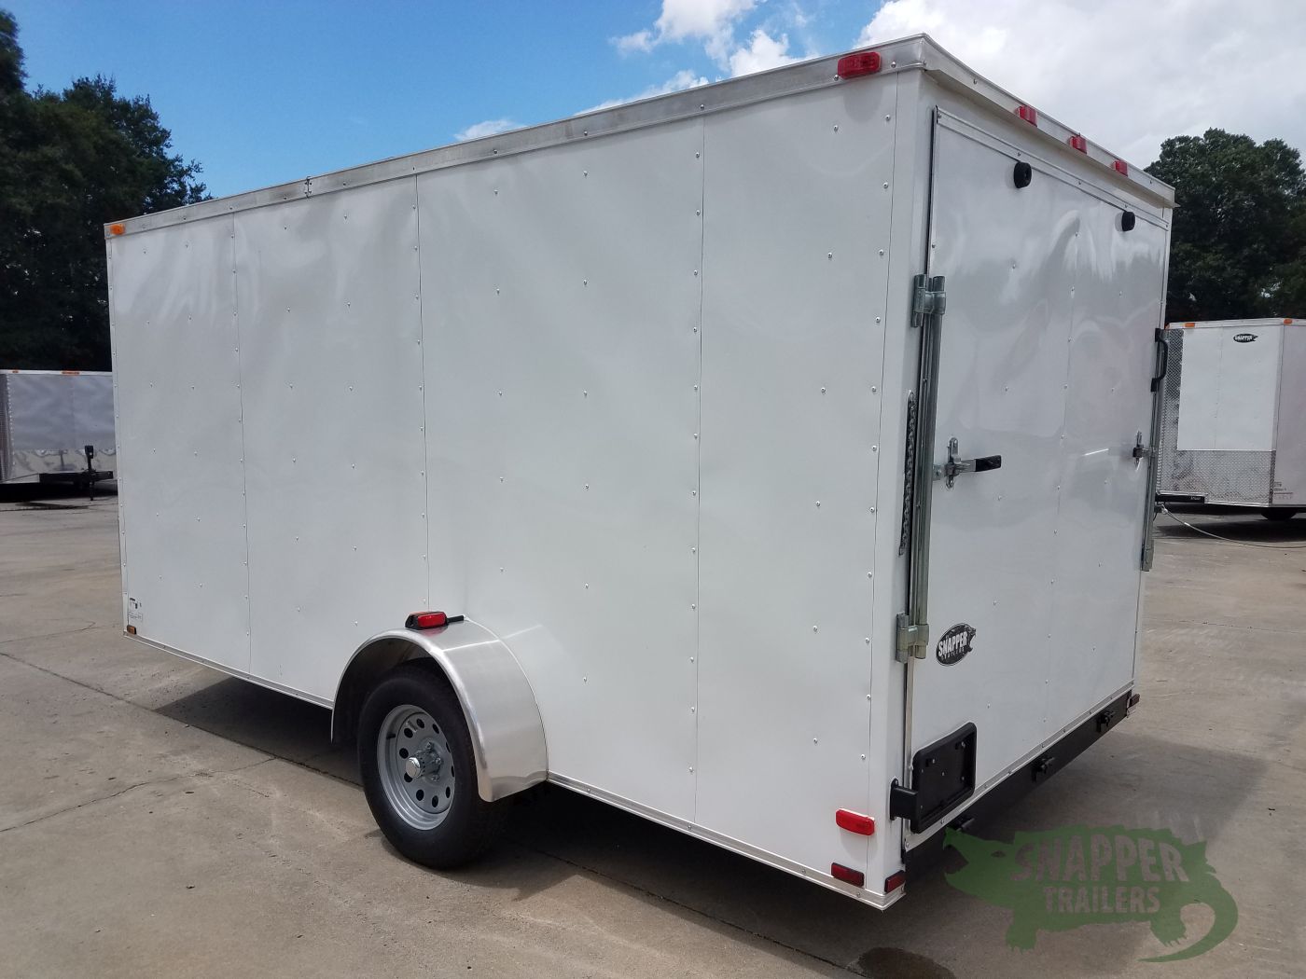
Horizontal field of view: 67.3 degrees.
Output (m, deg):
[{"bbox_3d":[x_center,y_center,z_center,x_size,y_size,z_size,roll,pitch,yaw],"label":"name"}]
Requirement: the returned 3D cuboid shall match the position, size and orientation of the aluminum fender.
[{"bbox_3d":[-0.753,0.700,3.382,0.864,0.474,0.236,5,7,40],"label":"aluminum fender"}]

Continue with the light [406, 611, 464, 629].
[{"bbox_3d":[-0.735,0.444,3.364,0.062,0.055,0.205,5,7,40],"label":"light"}]

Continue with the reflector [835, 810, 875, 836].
[{"bbox_3d":[0.512,0.844,2.480,0.104,0.051,0.026,5,7,40],"label":"reflector"}]

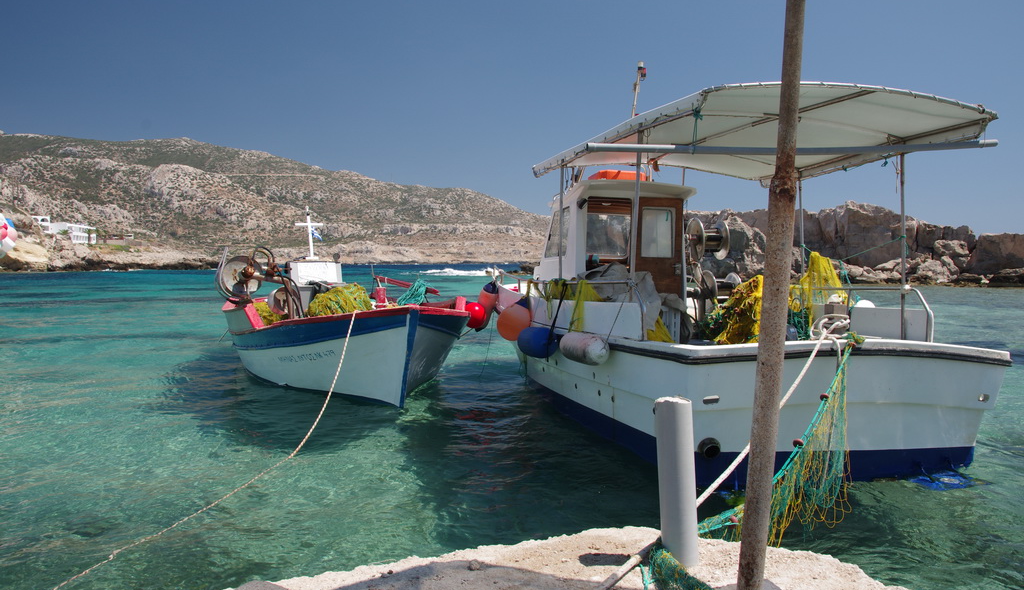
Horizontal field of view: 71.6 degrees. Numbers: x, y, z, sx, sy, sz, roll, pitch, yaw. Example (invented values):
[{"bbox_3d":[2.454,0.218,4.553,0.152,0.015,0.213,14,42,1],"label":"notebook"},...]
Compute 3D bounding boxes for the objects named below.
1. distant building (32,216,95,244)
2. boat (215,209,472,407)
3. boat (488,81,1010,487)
[{"bbox_3d":[-112.253,-16.180,178.000,9.000,7.000,12.500,3,4,42],"label":"distant building"},{"bbox_3d":[-2.680,-0.134,11.407,3.100,2.800,7.400,-1,3,-25],"label":"boat"},{"bbox_3d":[1.600,-0.087,9.207,3.050,3.200,8.000,-1,3,-17],"label":"boat"}]

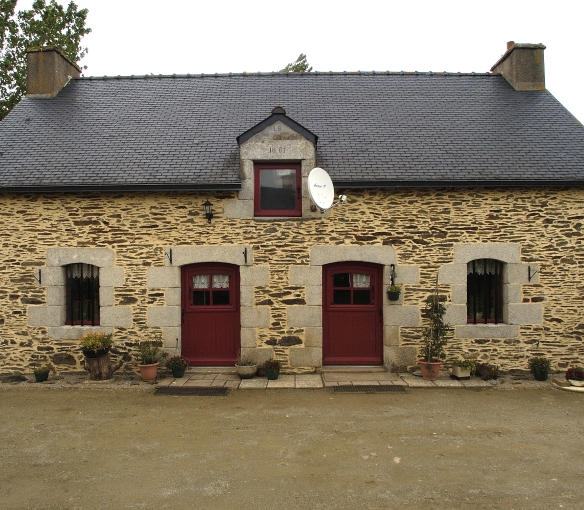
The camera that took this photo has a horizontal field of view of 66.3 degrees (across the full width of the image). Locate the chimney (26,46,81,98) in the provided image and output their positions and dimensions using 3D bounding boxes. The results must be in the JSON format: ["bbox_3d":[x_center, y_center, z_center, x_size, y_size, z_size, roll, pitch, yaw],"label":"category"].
[{"bbox_3d":[-5.837,-4.227,11.095,0.690,1.230,1.300,-1,-1,2],"label":"chimney"}]

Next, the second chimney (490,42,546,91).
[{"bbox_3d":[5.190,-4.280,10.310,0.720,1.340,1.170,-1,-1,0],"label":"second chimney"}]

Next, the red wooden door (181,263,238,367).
[{"bbox_3d":[-1.430,1.026,7.850,1.040,1.800,0.100,-1,-1,2],"label":"red wooden door"}]

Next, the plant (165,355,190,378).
[{"bbox_3d":[-2.014,1.961,7.870,0.440,0.420,0.400,0,0,0],"label":"plant"}]

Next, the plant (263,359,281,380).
[{"bbox_3d":[-0.314,1.800,7.030,0.270,0.340,0.270,-1,-1,0],"label":"plant"}]

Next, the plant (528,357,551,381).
[{"bbox_3d":[3.939,1.806,7.120,0.340,0.370,0.330,-1,-1,2],"label":"plant"}]

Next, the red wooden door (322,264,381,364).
[{"bbox_3d":[1.007,0.994,7.450,1.015,1.720,0.080,-1,-1,0],"label":"red wooden door"}]

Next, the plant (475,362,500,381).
[{"bbox_3d":[3.395,2.023,7.770,0.440,0.320,0.380,0,0,0],"label":"plant"}]

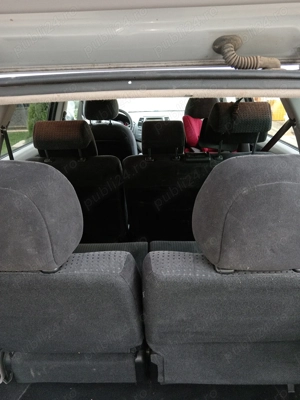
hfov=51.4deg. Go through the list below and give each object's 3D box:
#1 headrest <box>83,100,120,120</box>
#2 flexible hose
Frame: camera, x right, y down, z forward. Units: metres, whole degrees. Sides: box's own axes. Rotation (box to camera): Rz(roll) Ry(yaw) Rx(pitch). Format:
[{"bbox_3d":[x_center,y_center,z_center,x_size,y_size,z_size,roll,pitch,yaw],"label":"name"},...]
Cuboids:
[{"bbox_3d":[-0.351,-0.664,2.260,0.250,0.185,0.110,1,31,1],"label":"headrest"},{"bbox_3d":[0.168,-0.240,0.520,0.097,0.046,0.048,1,21,1],"label":"flexible hose"}]

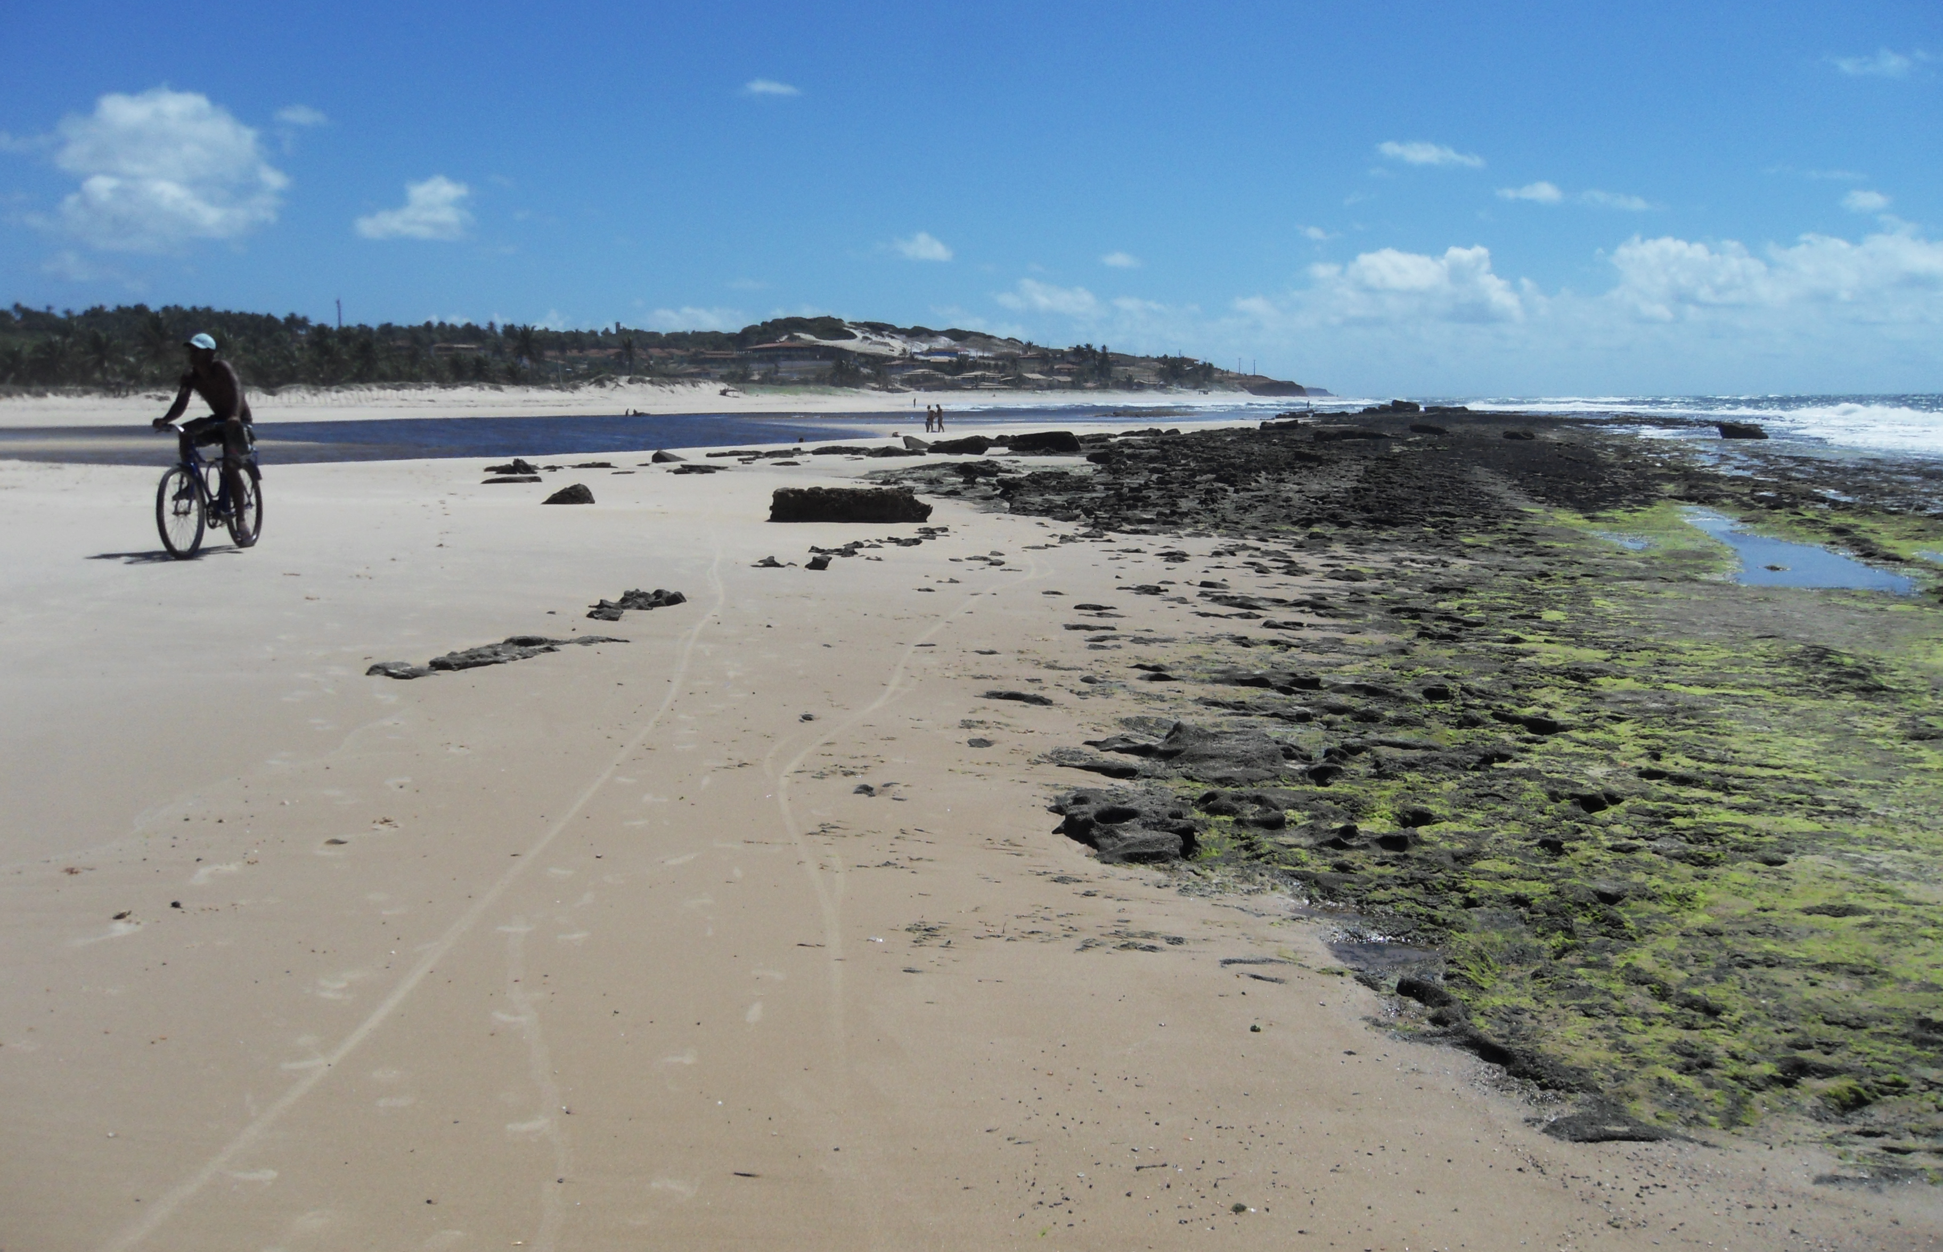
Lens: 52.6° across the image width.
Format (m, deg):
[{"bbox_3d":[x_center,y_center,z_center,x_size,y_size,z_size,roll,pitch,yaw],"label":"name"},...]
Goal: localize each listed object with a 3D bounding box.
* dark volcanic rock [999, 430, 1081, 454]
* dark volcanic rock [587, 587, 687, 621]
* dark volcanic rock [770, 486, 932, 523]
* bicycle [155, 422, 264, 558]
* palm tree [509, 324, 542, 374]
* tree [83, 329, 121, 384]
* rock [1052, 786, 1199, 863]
[{"bbox_3d":[2.037,-5.397,57.961,2.300,0.680,1.500,0,7,0],"label":"dark volcanic rock"},{"bbox_3d":[-2.190,-0.161,12.842,0.640,0.140,0.800,-1,7,-10],"label":"dark volcanic rock"},{"bbox_3d":[-1.421,-1.455,23.376,1.850,0.420,0.800,0,7,0],"label":"dark volcanic rock"},{"bbox_3d":[-5.785,-1.062,14.891,0.600,1.030,1.740,0,7,2],"label":"bicycle"},{"bbox_3d":[-78.401,-48.433,344.504,5.500,8.700,5.500,-2,7,-13],"label":"palm tree"},{"bbox_3d":[-130.523,-40.393,294.521,5.400,8.400,5.400,-3,7,-24],"label":"tree"},{"bbox_3d":[0.523,0.660,6.672,0.470,0.140,0.580,0,7,0],"label":"rock"}]

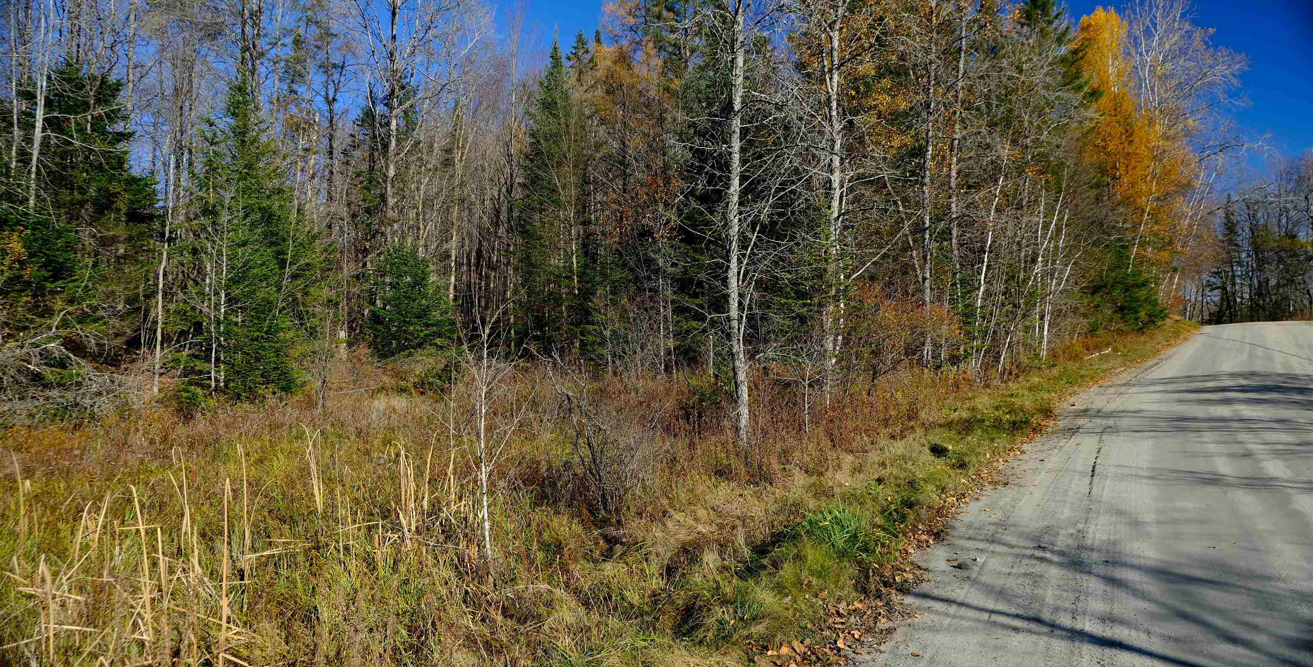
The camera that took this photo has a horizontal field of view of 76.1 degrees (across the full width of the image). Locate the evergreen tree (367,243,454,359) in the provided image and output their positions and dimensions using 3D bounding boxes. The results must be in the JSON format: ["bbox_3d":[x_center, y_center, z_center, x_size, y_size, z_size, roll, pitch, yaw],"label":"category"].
[{"bbox_3d":[-7.322,-0.933,25.000,2.600,3.500,2.600,2,2,0],"label":"evergreen tree"}]

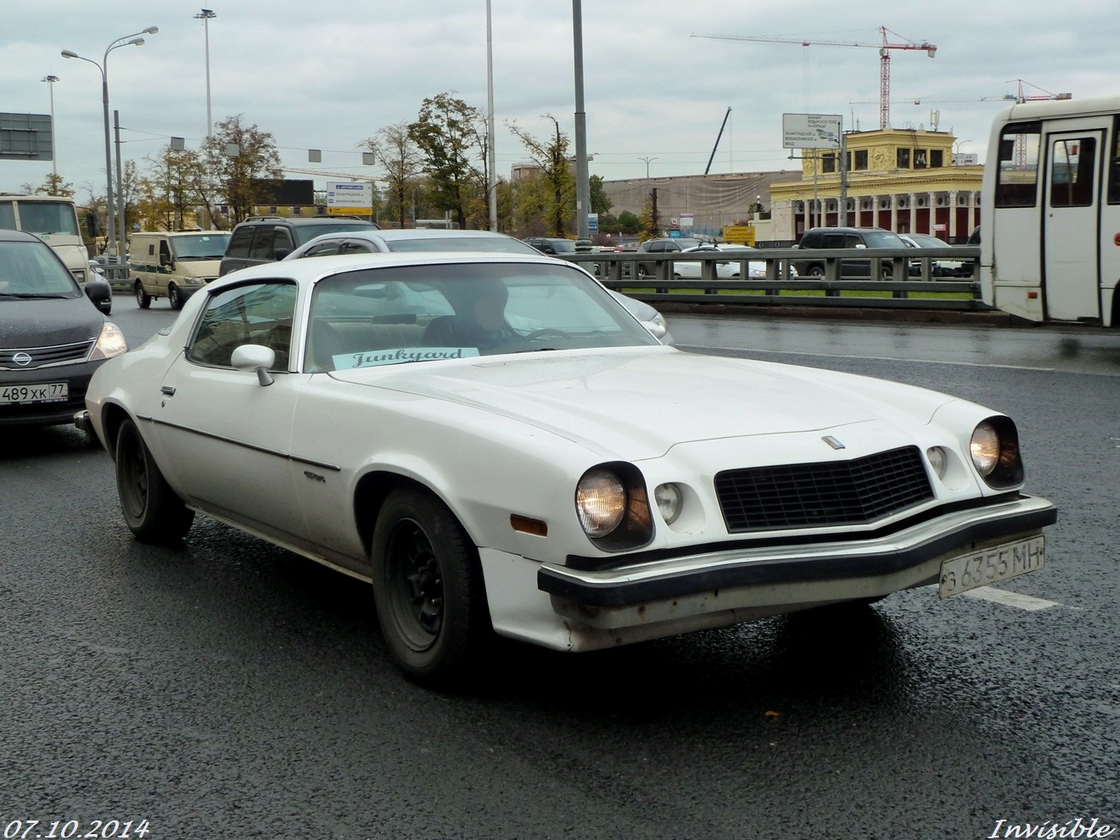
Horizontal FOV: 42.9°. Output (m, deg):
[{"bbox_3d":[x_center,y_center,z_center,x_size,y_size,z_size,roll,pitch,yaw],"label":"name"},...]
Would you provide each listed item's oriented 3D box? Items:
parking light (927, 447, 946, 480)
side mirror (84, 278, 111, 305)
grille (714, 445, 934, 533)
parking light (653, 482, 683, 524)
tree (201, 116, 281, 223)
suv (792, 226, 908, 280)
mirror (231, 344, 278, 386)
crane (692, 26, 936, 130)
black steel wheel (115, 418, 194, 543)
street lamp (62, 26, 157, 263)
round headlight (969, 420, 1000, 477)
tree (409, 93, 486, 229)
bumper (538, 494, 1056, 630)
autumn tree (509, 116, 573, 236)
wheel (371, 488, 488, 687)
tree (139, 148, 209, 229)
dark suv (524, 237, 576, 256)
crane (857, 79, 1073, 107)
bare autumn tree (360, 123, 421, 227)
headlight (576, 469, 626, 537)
[{"bbox_3d":[1.127,0.140,4.320,0.110,0.112,0.055,-6,8,-33],"label":"parking light"},{"bbox_3d":[-3.313,-0.915,10.200,0.200,0.165,0.130,-6,8,-35],"label":"side mirror"},{"bbox_3d":[0.762,0.191,3.837,0.770,0.175,0.200,-6,8,-33],"label":"grille"},{"bbox_3d":[0.274,0.226,3.767,0.110,0.112,0.055,-6,8,-33],"label":"parking light"},{"bbox_3d":[-17.617,-12.172,77.468,4.400,8.776,4.400,-3,7,-12],"label":"tree"},{"bbox_3d":[8.511,-4.382,39.285,1.880,1.870,4.850,-5,8,-28],"label":"suv"},{"bbox_3d":[-1.114,-0.201,5.179,0.170,0.155,0.130,-6,8,-33],"label":"mirror"},{"bbox_3d":[59.751,-65.850,333.068,68.450,52.970,2.500,-5,7,-26],"label":"crane"},{"bbox_3d":[-1.877,0.249,6.599,0.205,0.630,0.630,-6,8,-33],"label":"black steel wheel"},{"bbox_3d":[-18.019,-10.384,57.397,3.700,10.610,1.600,-2,7,-8],"label":"street lamp"},{"bbox_3d":[1.265,0.085,4.353,0.185,0.185,0.100,-6,8,-33],"label":"round headlight"},{"bbox_3d":[-6.004,-12.517,76.426,4.165,9.860,3.956,-1,7,0],"label":"tree"},{"bbox_3d":[0.772,0.372,3.849,1.790,0.172,0.340,-6,8,-33],"label":"bumper"},{"bbox_3d":[-1.051,-12.682,79.480,4.200,8.586,4.200,-1,7,0],"label":"autumn tree"},{"bbox_3d":[-0.353,0.493,4.332,0.215,0.630,0.630,-6,8,-33],"label":"wheel"},{"bbox_3d":[-24.781,-13.241,91.496,4.524,8.650,4.297,-1,7,0],"label":"tree"},{"bbox_3d":[0.037,-6.844,59.897,1.820,1.700,4.550,-5,8,-26],"label":"dark suv"},{"bbox_3d":[112.244,-72.047,397.304,62.500,44.488,3.000,-1,7,0],"label":"crane"},{"bbox_3d":[-9.255,-12.100,78.493,3.496,8.700,3.321,-1,7,0],"label":"bare autumn tree"},{"bbox_3d":[0.079,0.203,3.584,0.185,0.185,0.100,-6,8,-33],"label":"headlight"}]

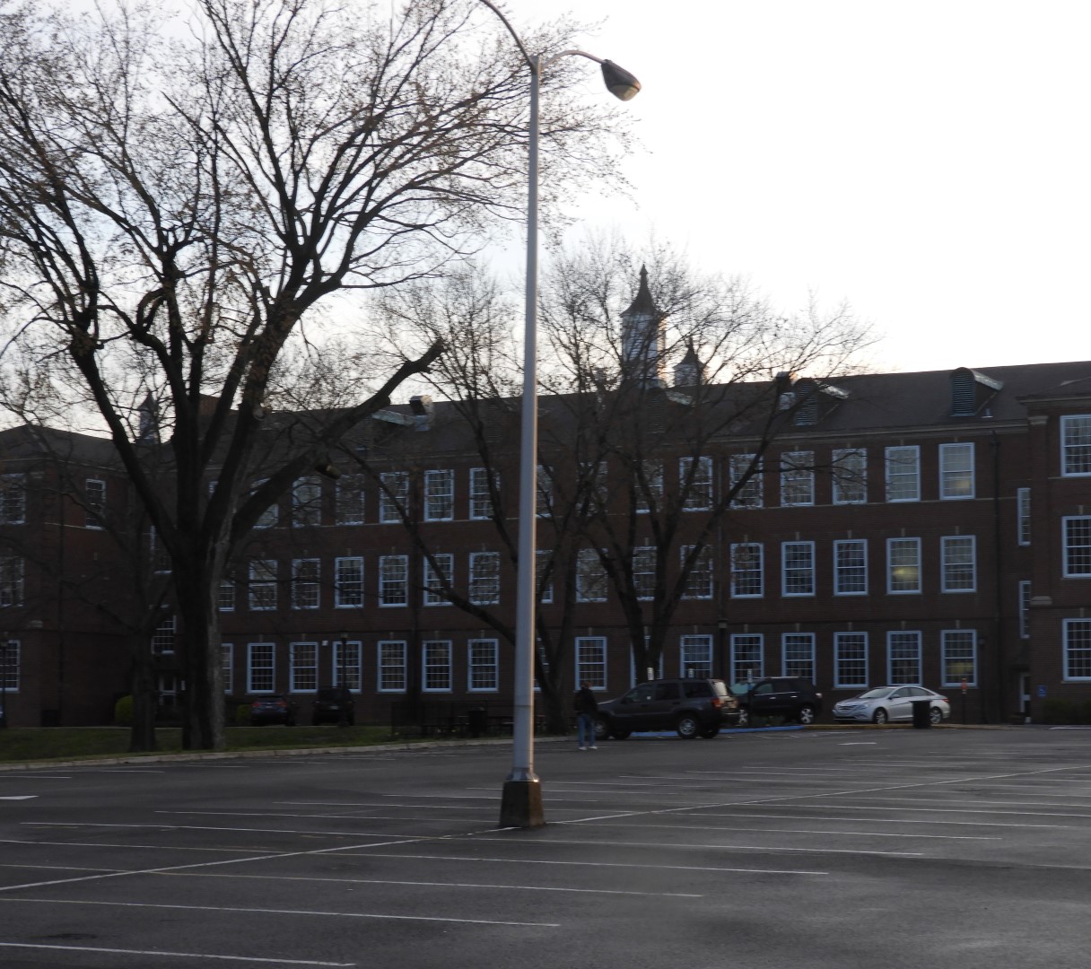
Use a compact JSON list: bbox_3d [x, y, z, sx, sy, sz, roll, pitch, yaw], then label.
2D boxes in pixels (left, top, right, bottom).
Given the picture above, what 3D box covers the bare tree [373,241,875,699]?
[{"bbox_3d":[2.370,0.020,79.852,15.000,15.100,13.000,0,-5,0],"label":"bare tree"}]

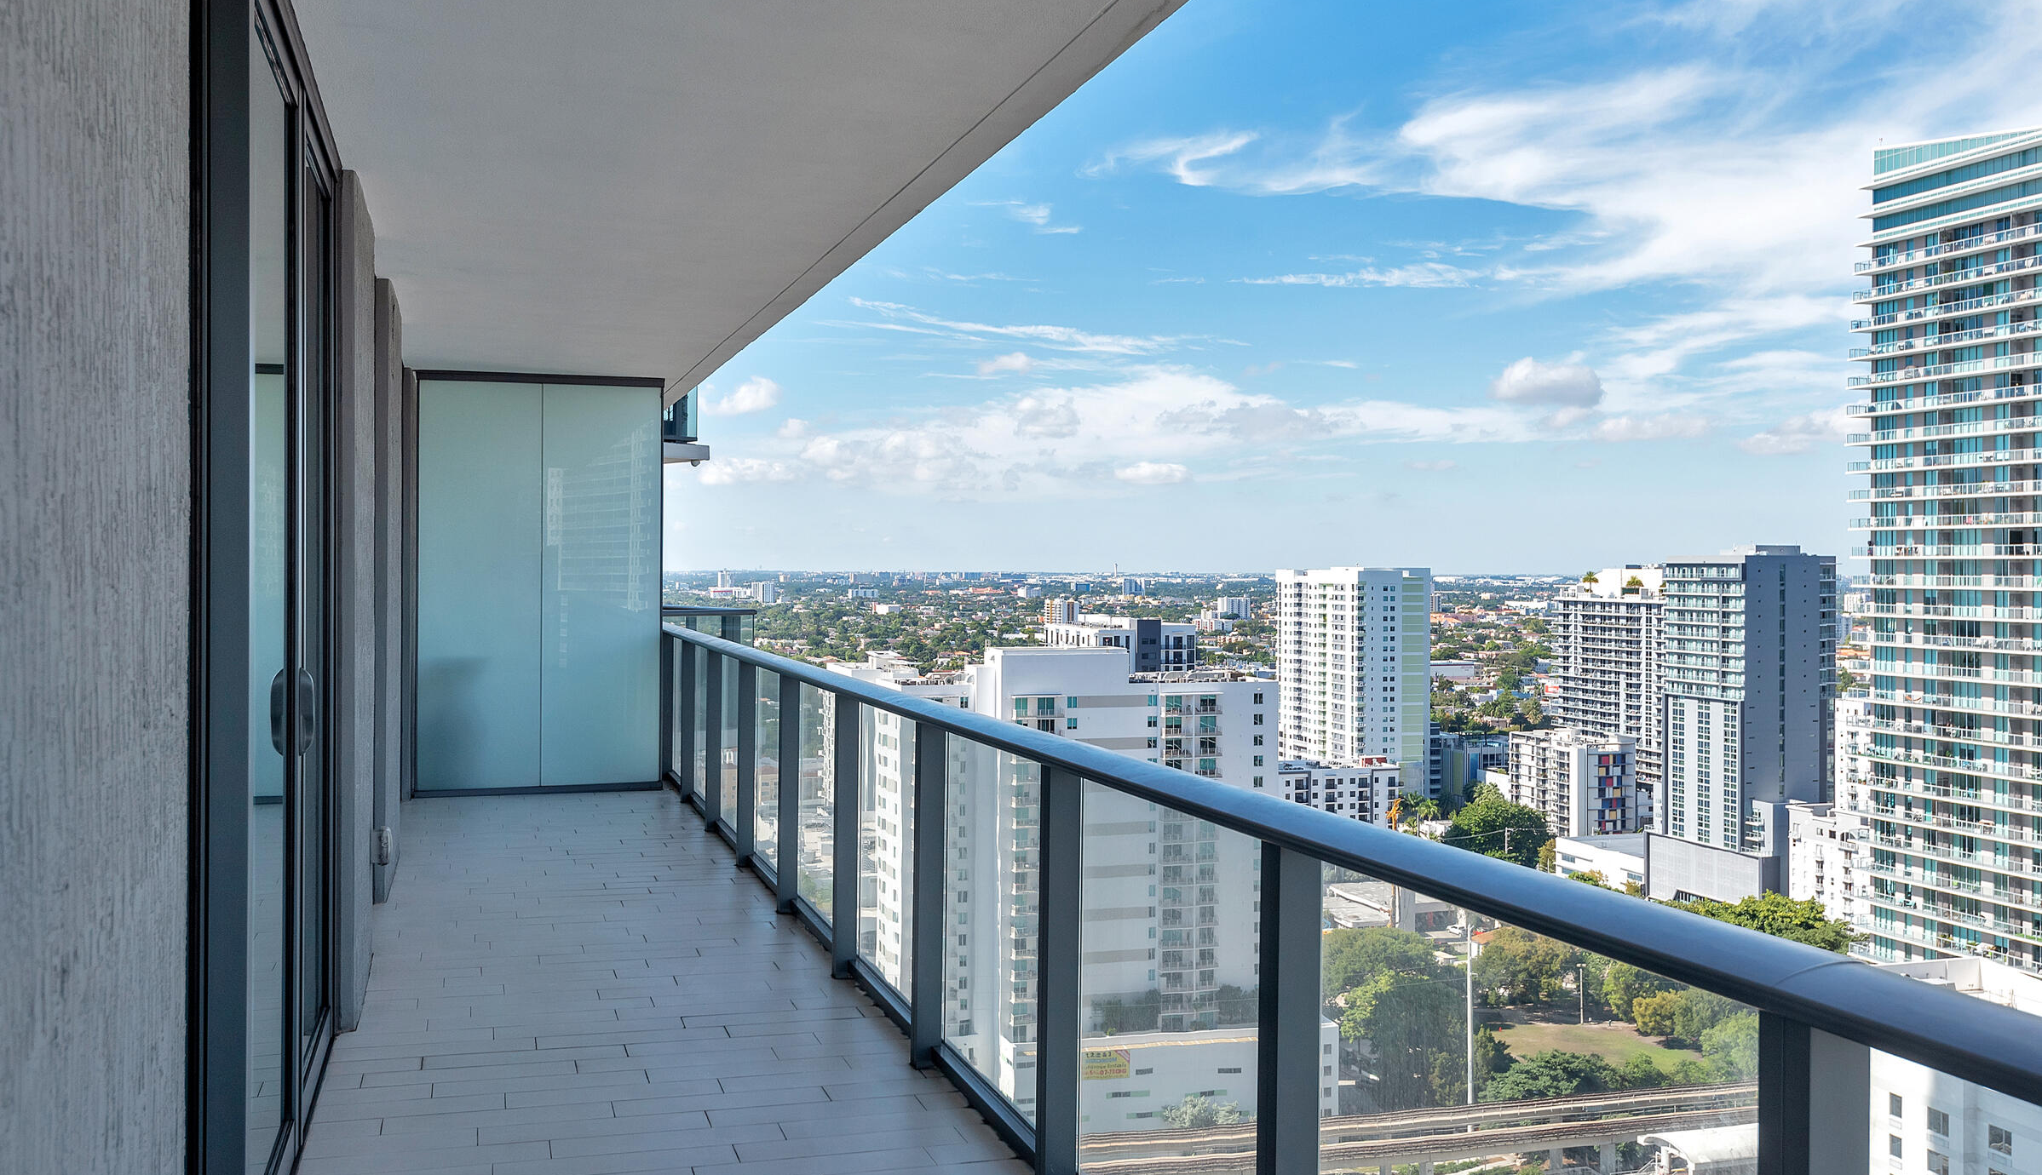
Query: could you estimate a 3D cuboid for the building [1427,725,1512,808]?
[{"bbox_3d":[138.706,53.860,532.083,38.000,20.000,30.000,0,1,-18],"label":"building"}]

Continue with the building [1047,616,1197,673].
[{"bbox_3d":[20.867,36.115,363.947,22.000,59.000,32.000,0,1,-18],"label":"building"}]

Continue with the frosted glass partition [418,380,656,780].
[{"bbox_3d":[-3.155,-0.005,11.205,1.560,2.680,0.060,0,1,-18],"label":"frosted glass partition"}]

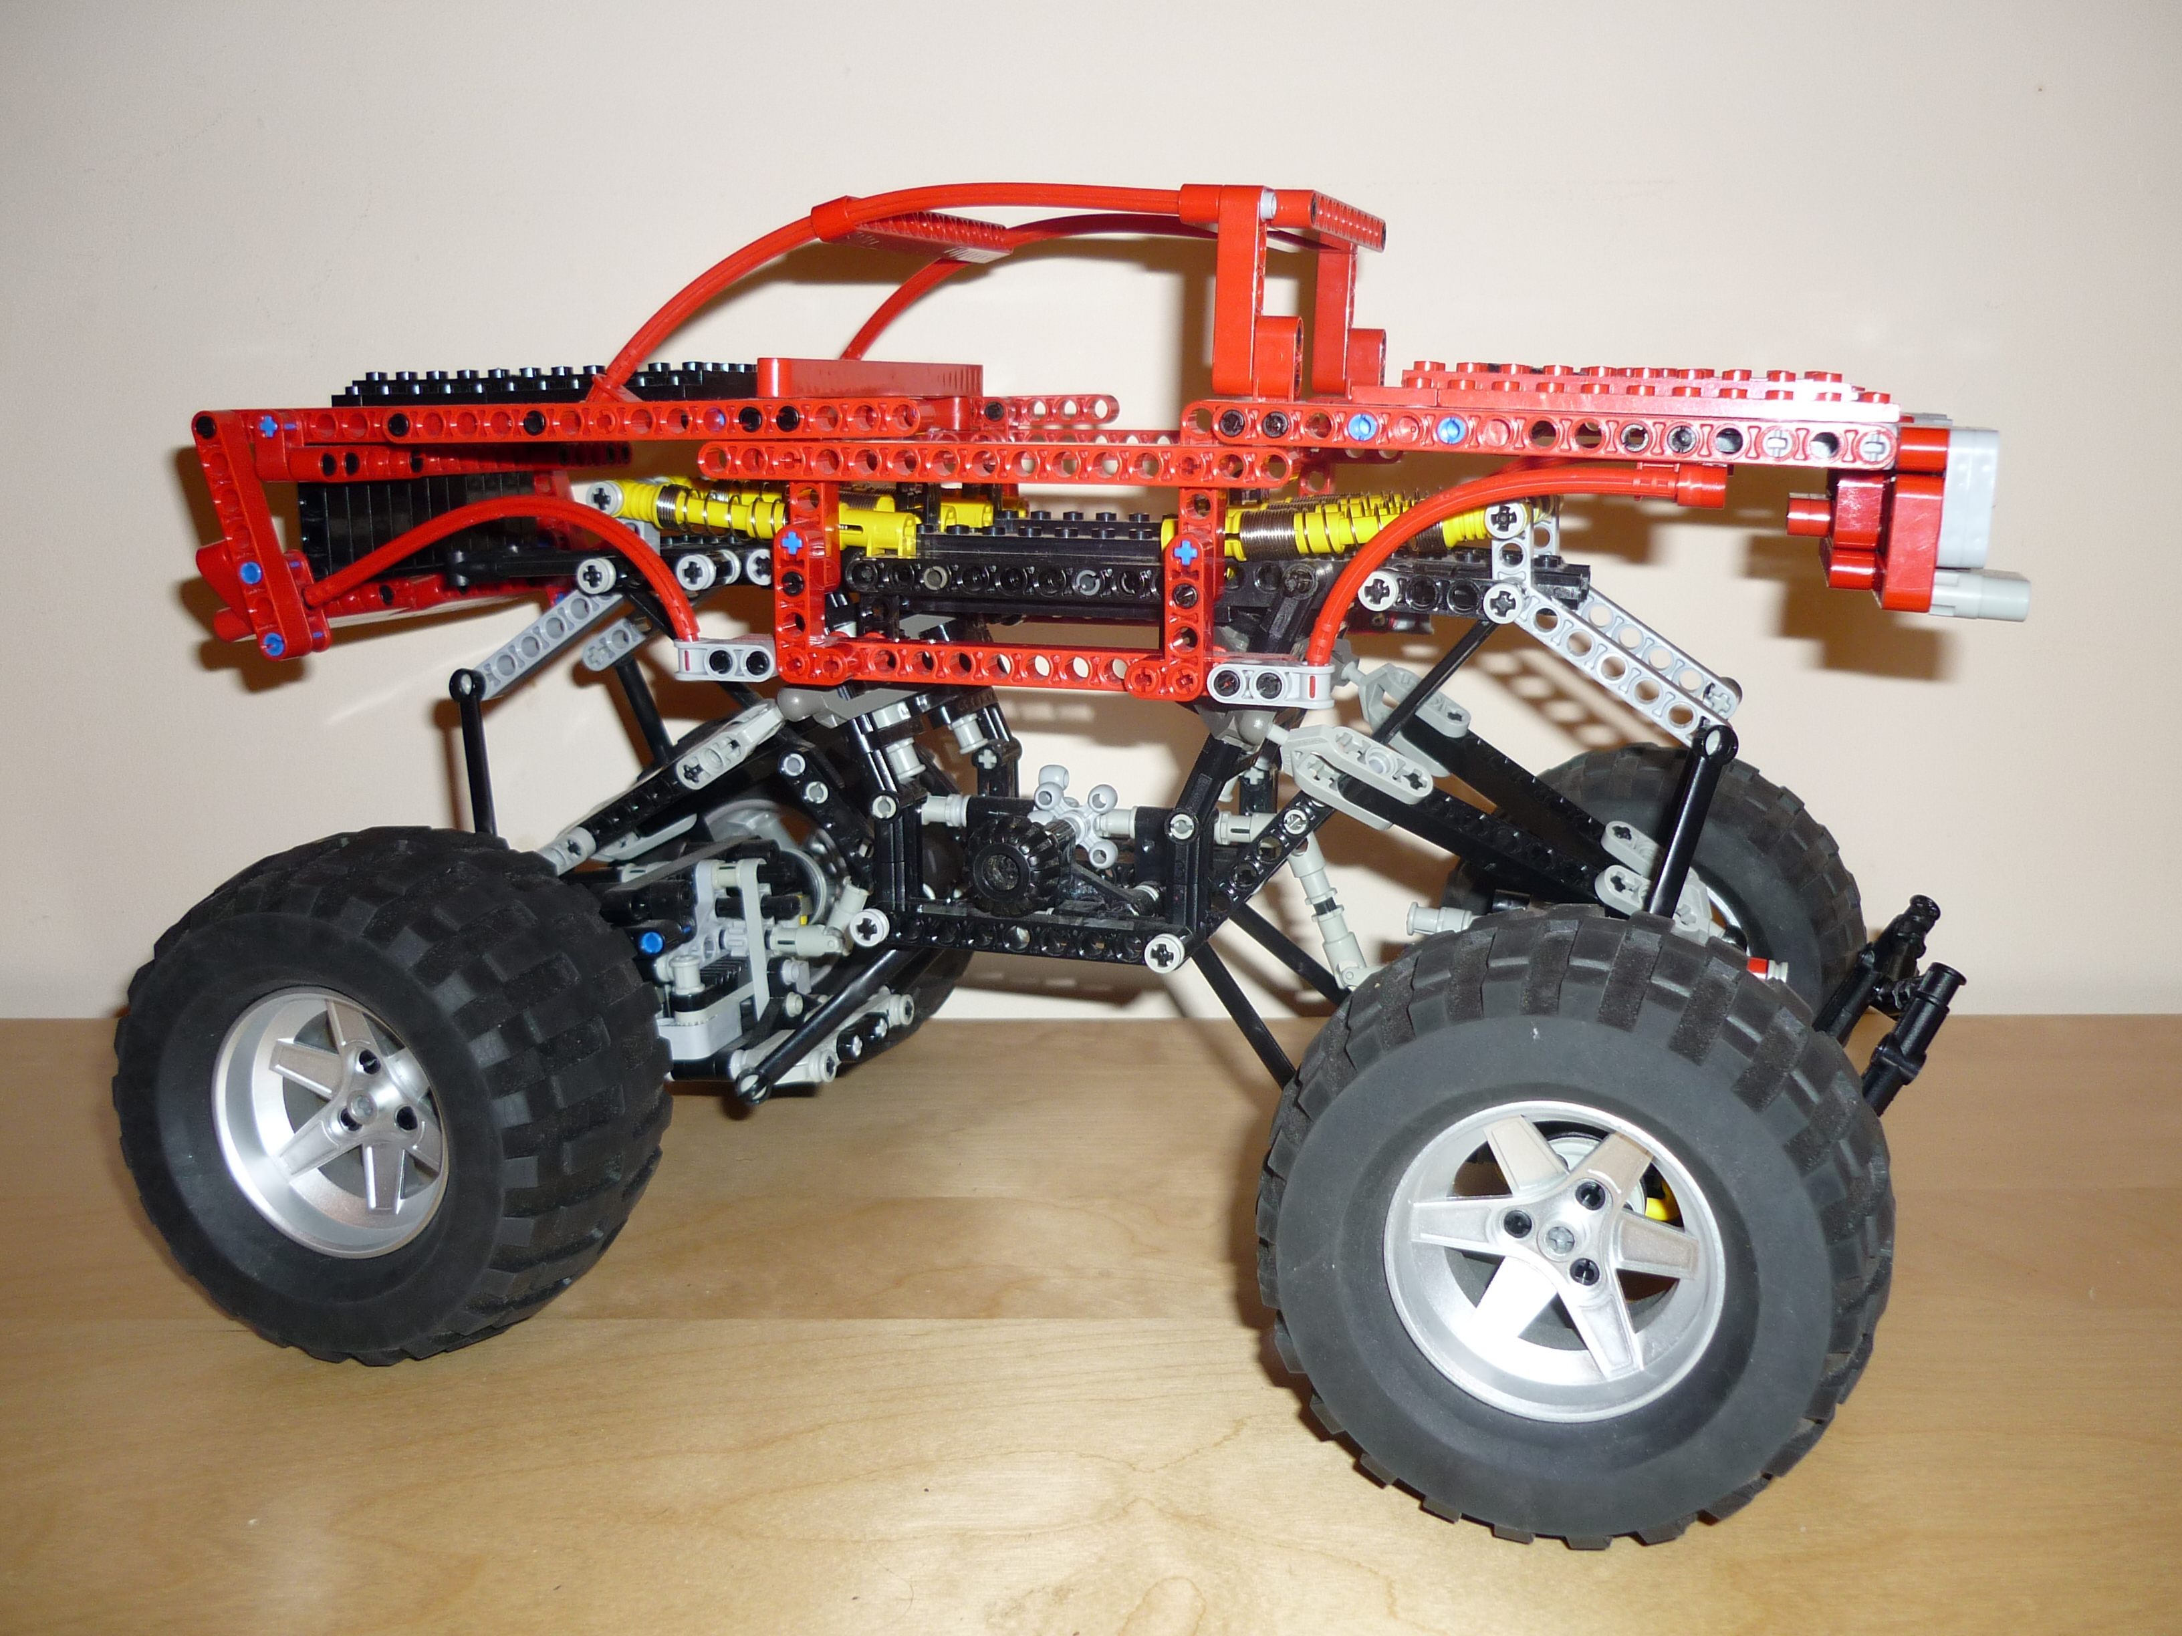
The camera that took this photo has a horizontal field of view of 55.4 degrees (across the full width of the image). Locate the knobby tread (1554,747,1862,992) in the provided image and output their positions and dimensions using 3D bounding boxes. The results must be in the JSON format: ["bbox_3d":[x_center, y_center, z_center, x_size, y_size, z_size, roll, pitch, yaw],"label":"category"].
[{"bbox_3d":[0.146,0.034,0.547,0.107,0.107,0.053,3,12,13],"label":"knobby tread"}]

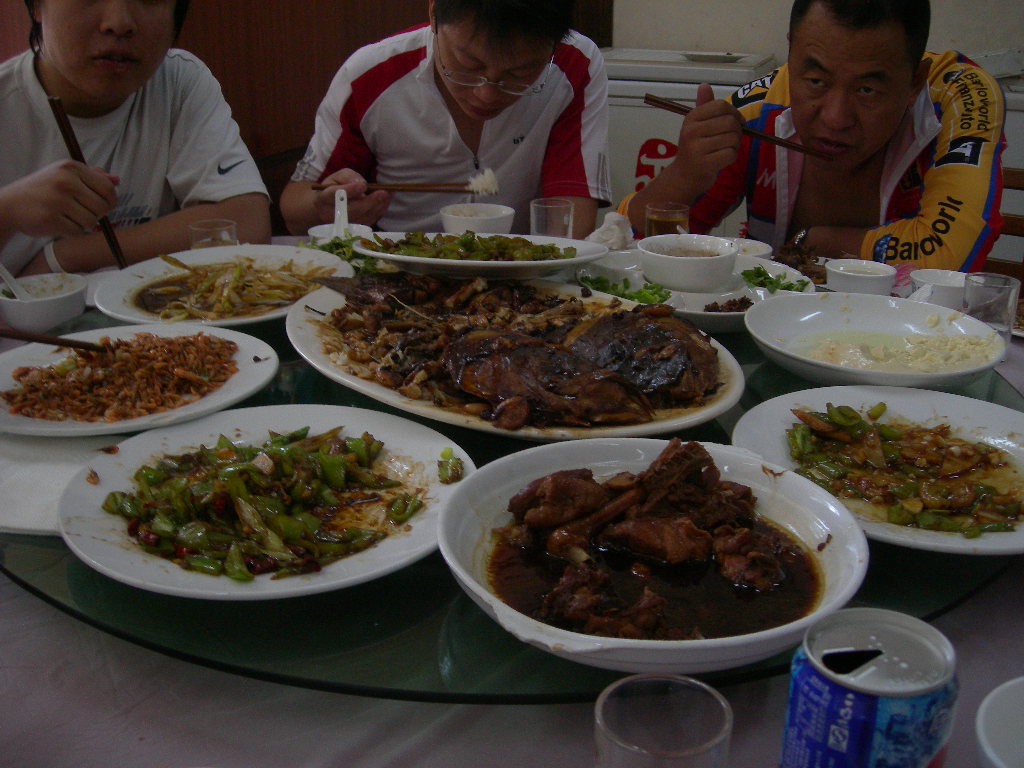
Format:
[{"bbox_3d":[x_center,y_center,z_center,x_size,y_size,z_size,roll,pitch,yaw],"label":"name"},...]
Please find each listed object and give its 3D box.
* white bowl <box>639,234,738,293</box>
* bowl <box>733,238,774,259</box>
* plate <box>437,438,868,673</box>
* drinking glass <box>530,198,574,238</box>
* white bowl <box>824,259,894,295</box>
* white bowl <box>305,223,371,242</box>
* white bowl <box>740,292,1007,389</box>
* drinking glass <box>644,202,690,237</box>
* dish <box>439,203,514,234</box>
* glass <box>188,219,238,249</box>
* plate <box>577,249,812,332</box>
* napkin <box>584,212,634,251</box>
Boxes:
[{"bbox_3d":[0.187,-0.127,1.199,0.104,0.042,0.104,0,22,0],"label":"white bowl"},{"bbox_3d":[0.259,-0.142,1.344,0.097,0.042,0.097,0,22,0],"label":"bowl"},{"bbox_3d":[0.077,0.104,0.645,0.238,0.054,0.238,0,22,0],"label":"plate"},{"bbox_3d":[0.050,-0.188,1.408,0.053,0.080,0.053,0,22,0],"label":"drinking glass"},{"bbox_3d":[0.407,-0.115,1.321,0.078,0.045,0.078,1,22,0],"label":"white bowl"},{"bbox_3d":[-0.217,-0.171,1.425,0.081,0.045,0.081,1,22,0],"label":"white bowl"},{"bbox_3d":[0.313,-0.028,0.989,0.216,0.043,0.216,1,22,0],"label":"white bowl"},{"bbox_3d":[0.195,-0.183,1.421,0.054,0.082,0.054,1,22,0],"label":"drinking glass"},{"bbox_3d":[-0.044,-0.204,1.484,0.100,0.051,0.100,0,22,0],"label":"dish"},{"bbox_3d":[-0.360,-0.154,1.369,0.054,0.082,0.054,1,22,0],"label":"glass"},{"bbox_3d":[0.188,-0.092,1.154,0.236,0.036,0.236,1,22,0],"label":"plate"},{"bbox_3d":[0.123,-0.186,1.420,0.063,0.057,0.058,1,22,0],"label":"napkin"}]

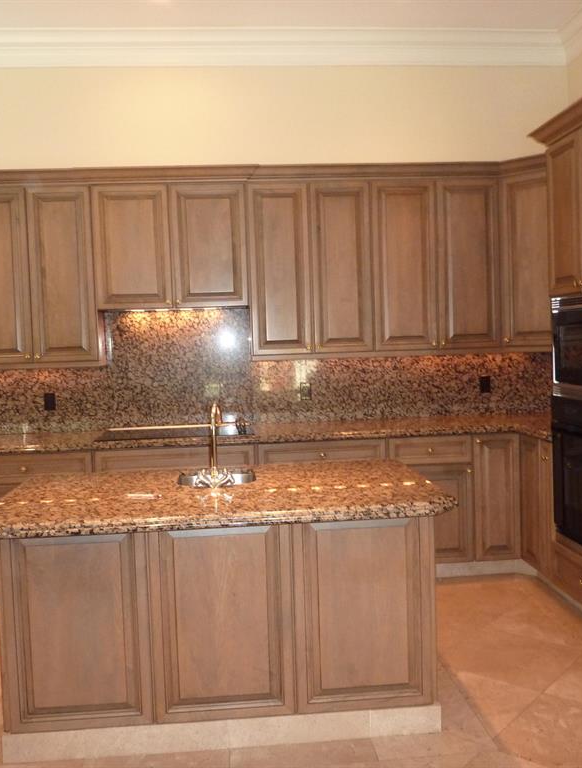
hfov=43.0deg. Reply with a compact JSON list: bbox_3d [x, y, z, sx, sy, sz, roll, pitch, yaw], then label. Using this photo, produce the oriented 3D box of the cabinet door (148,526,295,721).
[{"bbox_3d":[-0.245,0.824,2.634,0.508,0.740,0.030,-2,3,-4],"label":"cabinet door"}]

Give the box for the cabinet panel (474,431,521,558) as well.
[{"bbox_3d":[1.217,0.672,4.364,0.273,0.745,0.022,-2,3,-4],"label":"cabinet panel"}]

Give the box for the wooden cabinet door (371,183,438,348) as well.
[{"bbox_3d":[0.705,-0.720,4.549,0.394,1.025,0.022,-2,3,-4],"label":"wooden cabinet door"}]

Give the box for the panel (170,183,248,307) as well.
[{"bbox_3d":[-0.487,-0.831,4.448,0.448,0.722,0.022,-2,3,-4],"label":"panel"}]

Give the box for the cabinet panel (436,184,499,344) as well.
[{"bbox_3d":[1.090,-0.731,4.558,0.376,1.023,0.030,-2,3,-4],"label":"cabinet panel"}]

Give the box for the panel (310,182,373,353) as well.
[{"bbox_3d":[0.315,-0.703,4.501,0.367,1.023,0.030,-2,3,-4],"label":"panel"}]

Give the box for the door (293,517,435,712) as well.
[{"bbox_3d":[0.267,0.805,2.671,0.518,0.740,0.030,-2,3,-4],"label":"door"}]

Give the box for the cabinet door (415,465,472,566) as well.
[{"bbox_3d":[0.827,0.767,4.339,0.491,0.583,0.022,-2,3,-4],"label":"cabinet door"}]

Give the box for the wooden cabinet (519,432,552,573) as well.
[{"bbox_3d":[1.388,0.675,4.161,0.030,0.749,0.384,-2,3,-4],"label":"wooden cabinet"}]

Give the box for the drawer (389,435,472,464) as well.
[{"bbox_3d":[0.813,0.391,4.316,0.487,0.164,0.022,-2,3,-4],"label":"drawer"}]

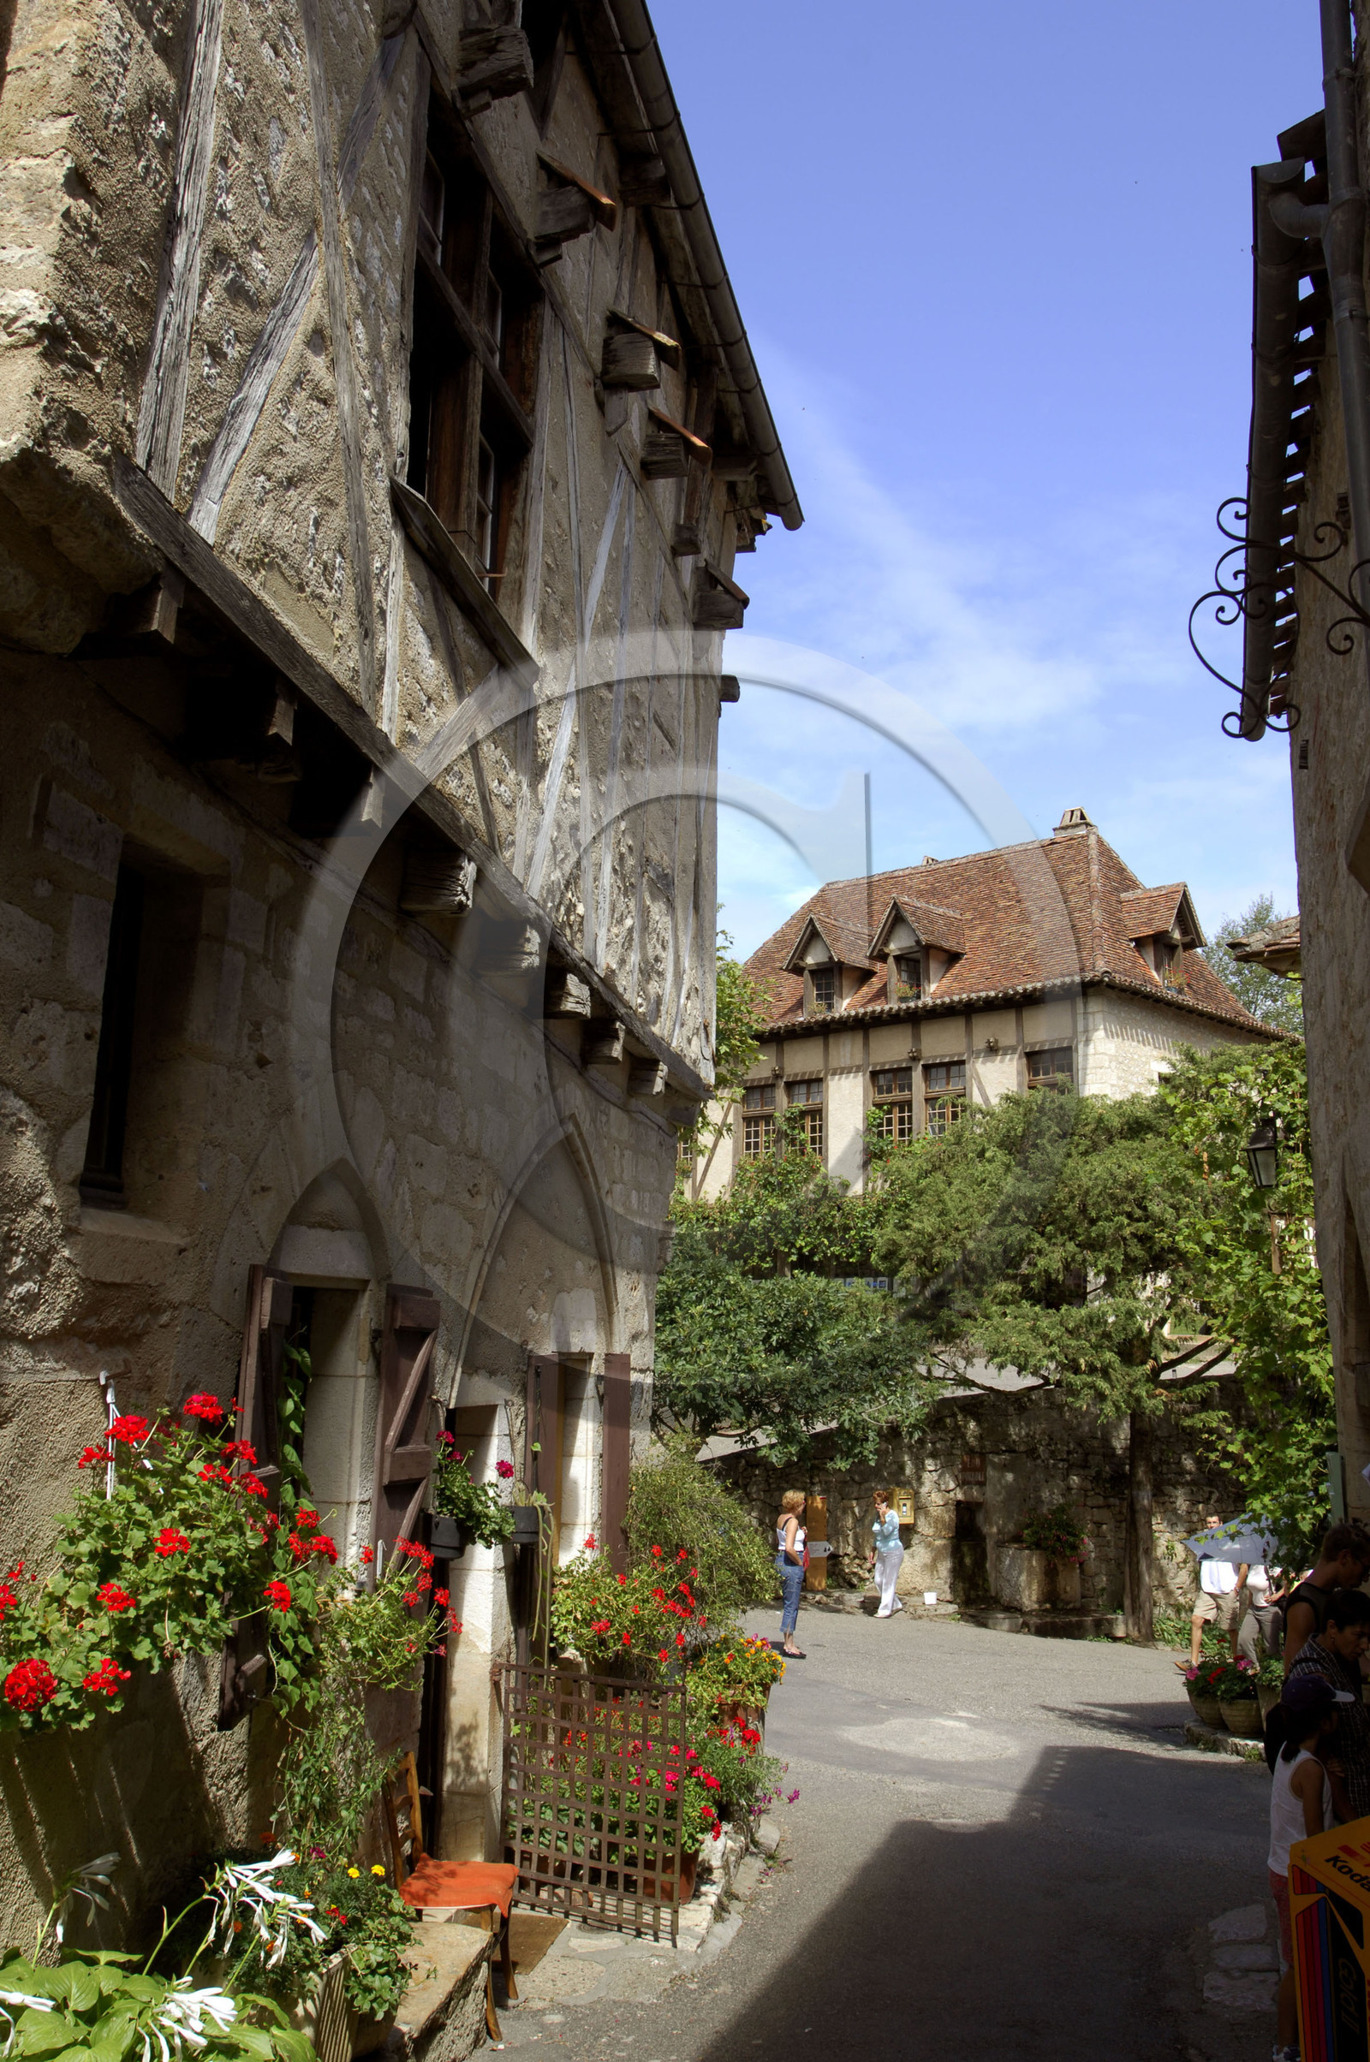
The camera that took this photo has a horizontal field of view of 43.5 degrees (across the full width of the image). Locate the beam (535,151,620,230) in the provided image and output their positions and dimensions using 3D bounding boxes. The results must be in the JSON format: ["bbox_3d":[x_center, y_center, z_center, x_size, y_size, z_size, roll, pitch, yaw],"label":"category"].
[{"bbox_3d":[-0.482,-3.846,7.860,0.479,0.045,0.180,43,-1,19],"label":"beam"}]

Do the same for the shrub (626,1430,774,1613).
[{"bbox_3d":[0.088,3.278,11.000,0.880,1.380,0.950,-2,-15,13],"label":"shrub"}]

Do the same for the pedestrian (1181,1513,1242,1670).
[{"bbox_3d":[6.029,6.445,19.700,0.540,1.720,0.520,13,-18,-39],"label":"pedestrian"}]

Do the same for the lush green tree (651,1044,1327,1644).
[{"bbox_3d":[3.626,3.664,20.600,7.300,7.000,5.300,-1,-12,9],"label":"lush green tree"}]

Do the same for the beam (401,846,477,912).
[{"bbox_3d":[-1.000,-0.599,6.894,0.310,0.250,0.180,-2,-15,13],"label":"beam"}]

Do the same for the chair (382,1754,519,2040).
[{"bbox_3d":[-0.852,3.189,6.402,0.430,0.860,0.430,0,-15,4],"label":"chair"}]

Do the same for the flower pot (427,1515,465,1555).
[{"bbox_3d":[-0.921,1.965,6.700,0.165,0.165,0.165,1,-14,0],"label":"flower pot"}]

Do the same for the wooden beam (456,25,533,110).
[{"bbox_3d":[-0.737,-3.865,6.901,0.280,0.250,0.150,-2,-14,13],"label":"wooden beam"}]

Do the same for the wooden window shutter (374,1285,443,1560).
[{"bbox_3d":[-1.043,1.616,6.492,0.060,1.270,0.526,-2,-12,15],"label":"wooden window shutter"}]

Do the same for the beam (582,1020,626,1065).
[{"bbox_3d":[-0.458,0.049,9.252,0.260,0.210,0.250,-1,-12,11],"label":"beam"}]

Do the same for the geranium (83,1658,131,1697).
[{"bbox_3d":[-1.312,1.470,3.900,0.085,0.080,0.095,-2,-14,13],"label":"geranium"}]

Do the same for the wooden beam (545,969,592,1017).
[{"bbox_3d":[-0.620,-0.174,8.498,0.280,0.220,0.280,-1,-12,11],"label":"wooden beam"}]

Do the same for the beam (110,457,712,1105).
[{"bbox_3d":[-0.641,-0.403,7.843,0.160,0.170,7.850,-1,-12,11],"label":"beam"}]

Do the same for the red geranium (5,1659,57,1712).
[{"bbox_3d":[-1.427,1.429,3.750,0.115,0.110,0.115,-2,-15,13],"label":"red geranium"}]

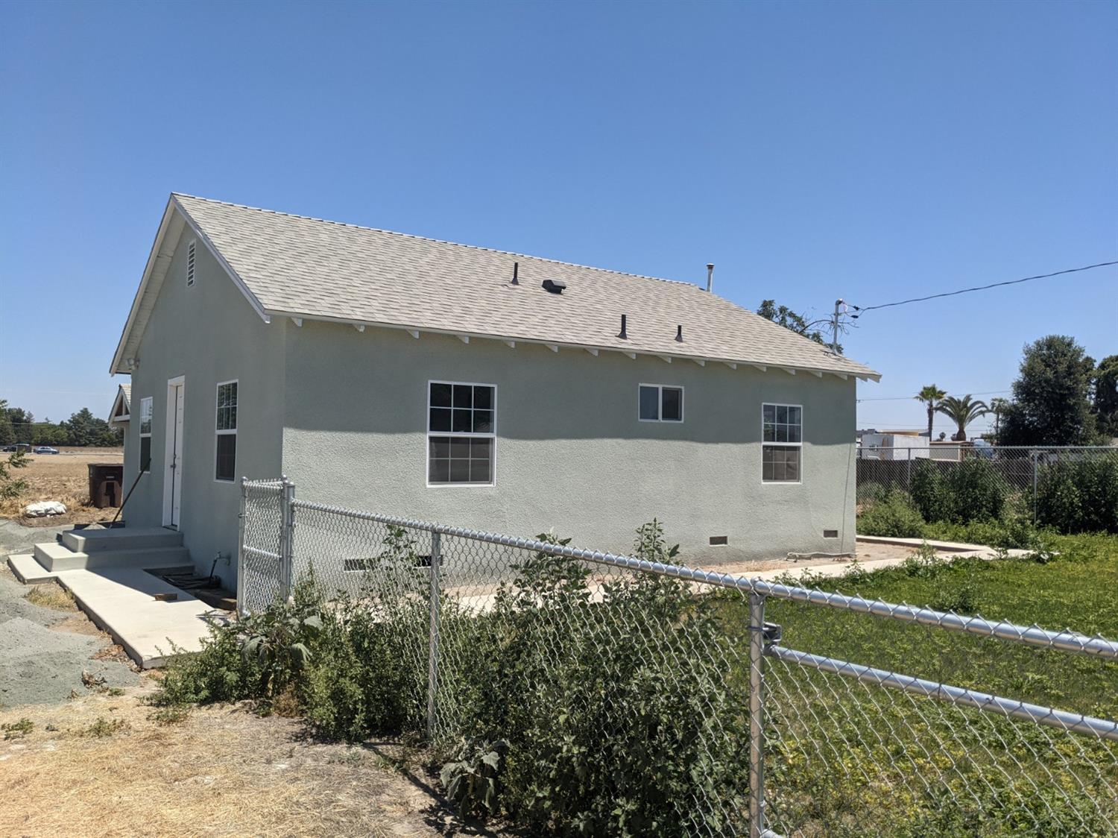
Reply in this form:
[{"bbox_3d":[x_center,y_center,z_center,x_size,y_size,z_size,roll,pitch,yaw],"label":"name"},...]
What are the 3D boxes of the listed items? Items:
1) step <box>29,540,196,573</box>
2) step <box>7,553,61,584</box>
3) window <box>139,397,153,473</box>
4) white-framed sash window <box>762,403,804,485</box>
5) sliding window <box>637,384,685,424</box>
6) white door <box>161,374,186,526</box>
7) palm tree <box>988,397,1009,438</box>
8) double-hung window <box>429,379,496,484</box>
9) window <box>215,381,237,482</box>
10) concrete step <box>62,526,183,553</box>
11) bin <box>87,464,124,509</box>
[{"bbox_3d":[-6.122,1.837,11.879,1.590,0.195,1.900,3,-3,-37],"label":"step"},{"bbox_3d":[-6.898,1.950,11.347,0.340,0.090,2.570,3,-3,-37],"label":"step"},{"bbox_3d":[-6.598,0.265,13.948,0.090,1.190,0.805,3,-3,-37],"label":"window"},{"bbox_3d":[3.513,0.397,13.724,0.950,1.235,0.090,3,-3,-37],"label":"white-framed sash window"},{"bbox_3d":[1.433,-0.210,12.172,0.862,0.512,0.080,3,-3,-37],"label":"sliding window"},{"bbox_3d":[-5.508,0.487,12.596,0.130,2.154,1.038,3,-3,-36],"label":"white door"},{"bbox_3d":[53.123,2.075,105.120,2.800,9.300,2.800,0,-3,27],"label":"palm tree"},{"bbox_3d":[-1.130,0.188,10.228,0.927,1.217,0.090,3,-3,-37],"label":"double-hung window"},{"bbox_3d":[-4.005,0.157,10.512,0.090,1.218,0.830,3,-3,-37],"label":"window"},{"bbox_3d":[-5.998,1.650,11.984,1.280,0.190,1.250,3,-3,-37],"label":"concrete step"},{"bbox_3d":[-11.908,1.748,22.918,0.710,1.150,0.840,3,-3,-39],"label":"bin"}]

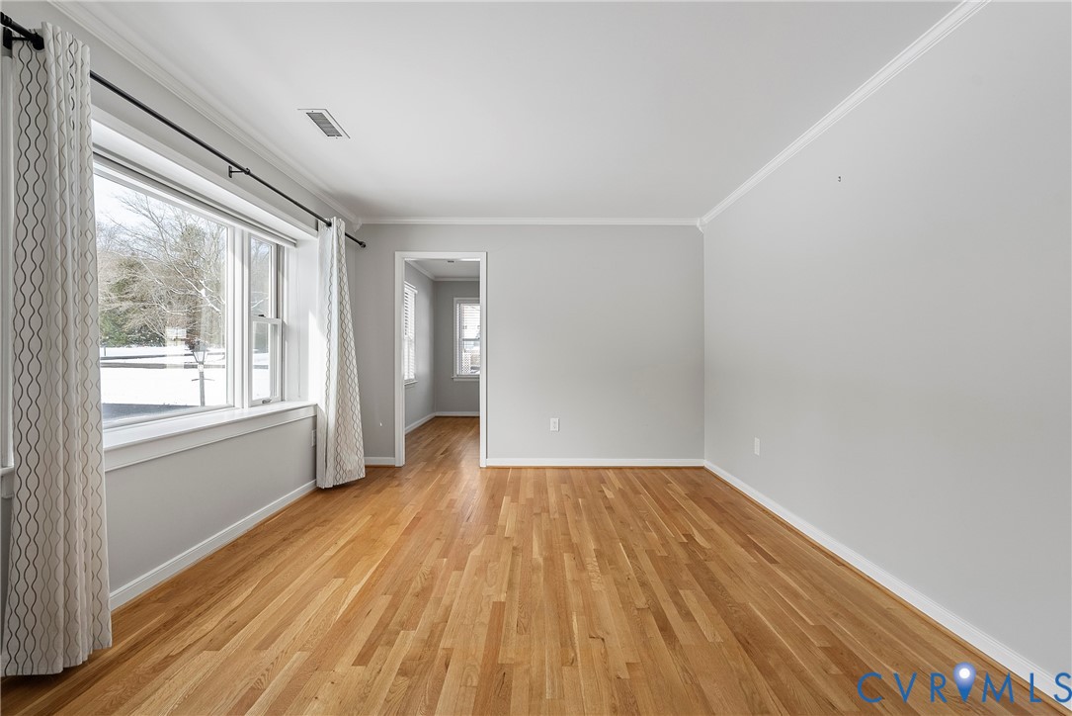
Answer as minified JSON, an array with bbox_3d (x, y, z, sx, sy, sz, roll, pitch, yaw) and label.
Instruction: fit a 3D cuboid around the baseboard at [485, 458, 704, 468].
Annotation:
[{"bbox_3d":[0.585,1.033,4.668,2.140,0.090,0.020,0,0,0],"label":"baseboard"}]

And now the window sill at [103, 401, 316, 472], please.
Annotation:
[{"bbox_3d":[-1.927,0.415,2.860,0.380,0.100,2.360,0,0,0],"label":"window sill"}]

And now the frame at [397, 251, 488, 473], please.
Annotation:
[{"bbox_3d":[-0.926,0.018,4.730,0.895,2.105,0.135,0,0,0],"label":"frame"}]

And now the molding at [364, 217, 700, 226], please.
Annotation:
[{"bbox_3d":[-0.058,-1.333,4.655,3.400,0.068,0.052,0,0,0],"label":"molding"}]

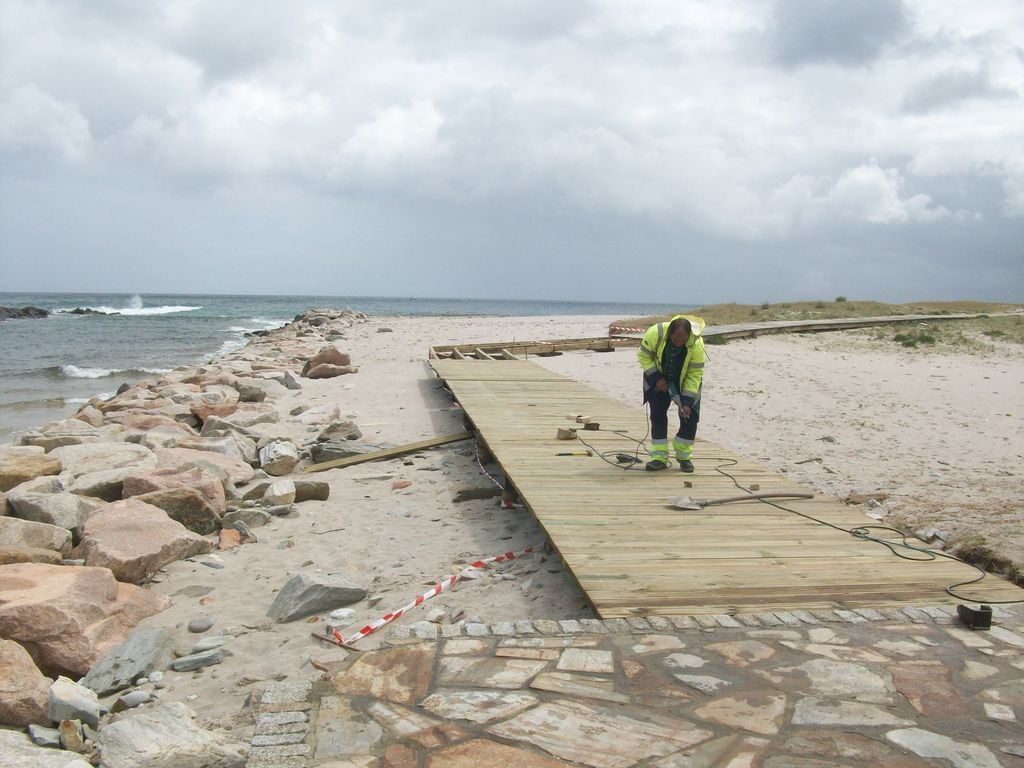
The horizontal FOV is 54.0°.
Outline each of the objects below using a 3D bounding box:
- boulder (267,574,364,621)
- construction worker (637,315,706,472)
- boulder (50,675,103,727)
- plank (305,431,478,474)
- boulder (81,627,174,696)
[{"bbox_3d":[-1.139,1.210,5.839,0.530,0.190,0.260,-3,6,-42],"label":"boulder"},{"bbox_3d":[1.558,0.093,9.791,0.640,1.500,0.660,1,5,-2],"label":"construction worker"},{"bbox_3d":[-1.798,1.300,4.181,0.190,0.165,0.170,3,5,20],"label":"boulder"},{"bbox_3d":[-1.410,0.814,12.053,2.401,0.055,0.160,-9,22,-39],"label":"plank"},{"bbox_3d":[-1.773,1.264,4.690,0.250,0.190,0.480,3,5,22],"label":"boulder"}]

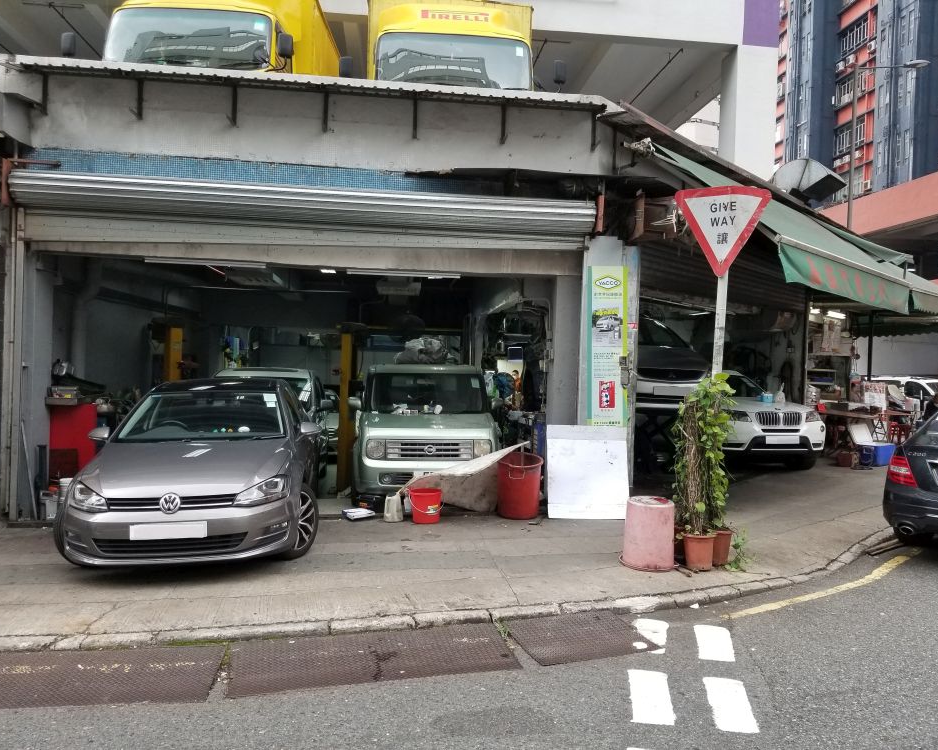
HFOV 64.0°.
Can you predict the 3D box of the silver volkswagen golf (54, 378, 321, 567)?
[{"bbox_3d":[-2.430,0.770,7.350,1.840,1.460,4.260,1,1,-9],"label":"silver volkswagen golf"}]

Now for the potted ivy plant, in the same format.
[{"bbox_3d":[1.950,0.790,6.220,0.480,1.630,0.450,2,1,-8],"label":"potted ivy plant"}]

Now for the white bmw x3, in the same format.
[{"bbox_3d":[3.860,0.640,12.700,1.920,1.660,4.630,1,1,-13],"label":"white bmw x3"}]

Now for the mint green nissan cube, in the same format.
[{"bbox_3d":[-0.630,0.690,9.830,1.720,1.650,3.750,1,1,-6],"label":"mint green nissan cube"}]

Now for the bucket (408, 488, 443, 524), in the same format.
[{"bbox_3d":[-0.450,1.360,7.760,0.340,0.330,0.330,2,1,-6],"label":"bucket"}]

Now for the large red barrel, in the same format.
[{"bbox_3d":[0.560,1.220,8.150,0.480,0.660,0.480,2,1,0],"label":"large red barrel"}]

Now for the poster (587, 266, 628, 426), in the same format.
[{"bbox_3d":[1.530,-0.310,8.280,0.450,1.800,0.020,0,1,-7],"label":"poster"}]

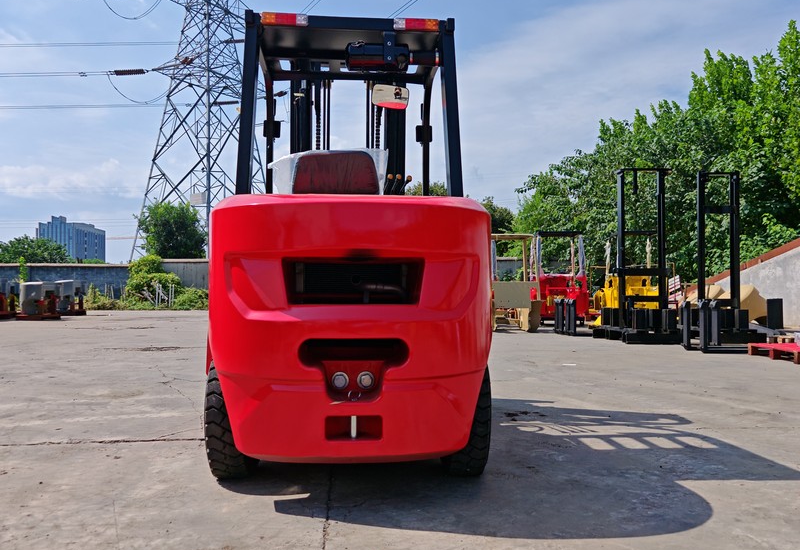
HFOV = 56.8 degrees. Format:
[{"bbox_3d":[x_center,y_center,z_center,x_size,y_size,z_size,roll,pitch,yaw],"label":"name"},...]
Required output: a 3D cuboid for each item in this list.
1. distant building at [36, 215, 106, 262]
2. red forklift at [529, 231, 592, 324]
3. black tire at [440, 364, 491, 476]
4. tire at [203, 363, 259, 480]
[{"bbox_3d":[-173.000,-10.000,395.000,17.000,35.000,52.000,0,-1,-5],"label":"distant building"},{"bbox_3d":[3.630,0.050,17.200,1.200,2.100,2.400,0,-1,4],"label":"red forklift"},{"bbox_3d":[0.259,0.570,3.253,0.180,0.590,0.590,0,-1,-4],"label":"black tire"},{"bbox_3d":[-0.699,0.570,3.187,0.180,0.590,0.590,0,-1,-4],"label":"tire"}]

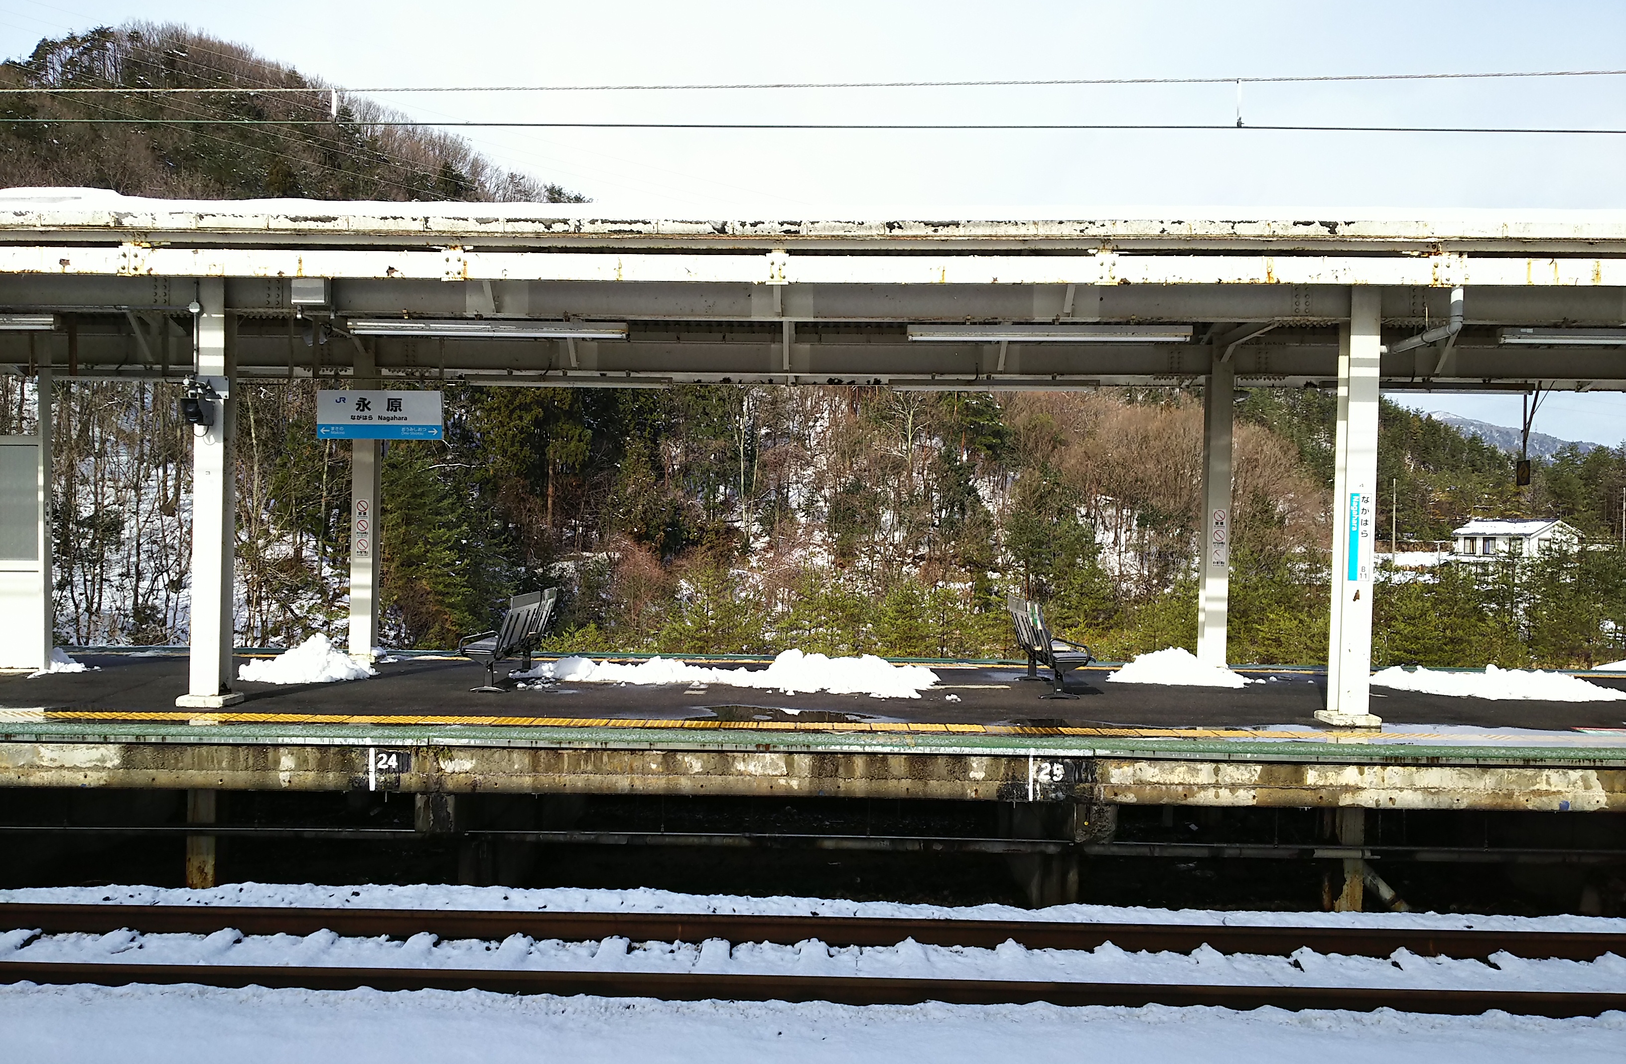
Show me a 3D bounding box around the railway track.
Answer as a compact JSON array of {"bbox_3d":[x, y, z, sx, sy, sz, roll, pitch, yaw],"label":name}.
[{"bbox_3d":[0.000,2.780,7.970,11.000,0.180,1.280,1,0,1],"label":"railway track"}]

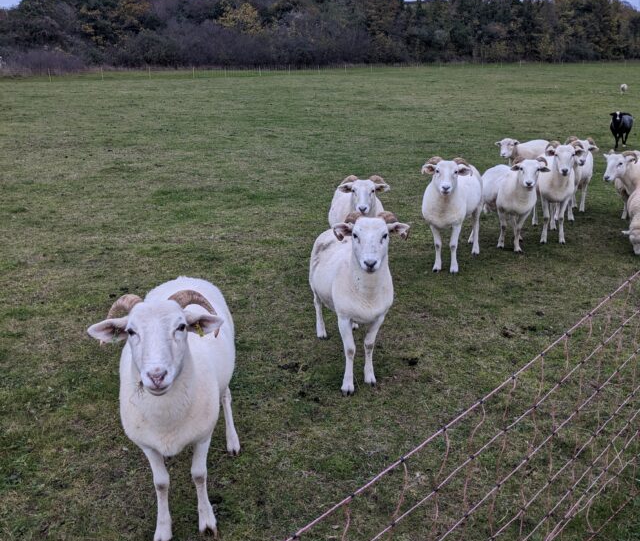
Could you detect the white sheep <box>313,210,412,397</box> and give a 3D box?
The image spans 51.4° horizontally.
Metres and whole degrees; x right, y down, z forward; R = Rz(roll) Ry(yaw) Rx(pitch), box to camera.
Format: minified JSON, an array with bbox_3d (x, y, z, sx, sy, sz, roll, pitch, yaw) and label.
[{"bbox_3d":[0.153,0.045,3.546,0.410,0.930,1.160,-2,18,-8],"label":"white sheep"}]

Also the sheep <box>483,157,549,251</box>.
[{"bbox_3d":[1.638,-0.674,5.996,0.410,0.820,1.120,-1,18,-4],"label":"sheep"}]

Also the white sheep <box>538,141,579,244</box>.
[{"bbox_3d":[2.155,-0.781,6.169,0.410,0.920,1.120,2,18,8],"label":"white sheep"}]

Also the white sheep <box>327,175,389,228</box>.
[{"bbox_3d":[0.237,-0.370,4.990,0.410,0.850,1.120,-2,18,-6],"label":"white sheep"}]

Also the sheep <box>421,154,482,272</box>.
[{"bbox_3d":[1.124,-0.523,5.354,0.410,0.920,1.140,8,19,23],"label":"sheep"}]

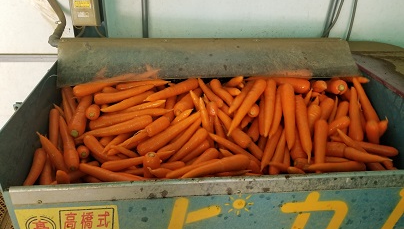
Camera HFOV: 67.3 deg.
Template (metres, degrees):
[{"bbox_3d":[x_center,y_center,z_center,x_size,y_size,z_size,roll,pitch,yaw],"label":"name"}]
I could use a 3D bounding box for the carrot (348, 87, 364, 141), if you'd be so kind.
[{"bbox_3d":[0.480,-0.005,0.953,0.041,0.041,0.204,7,58,11],"label":"carrot"}]

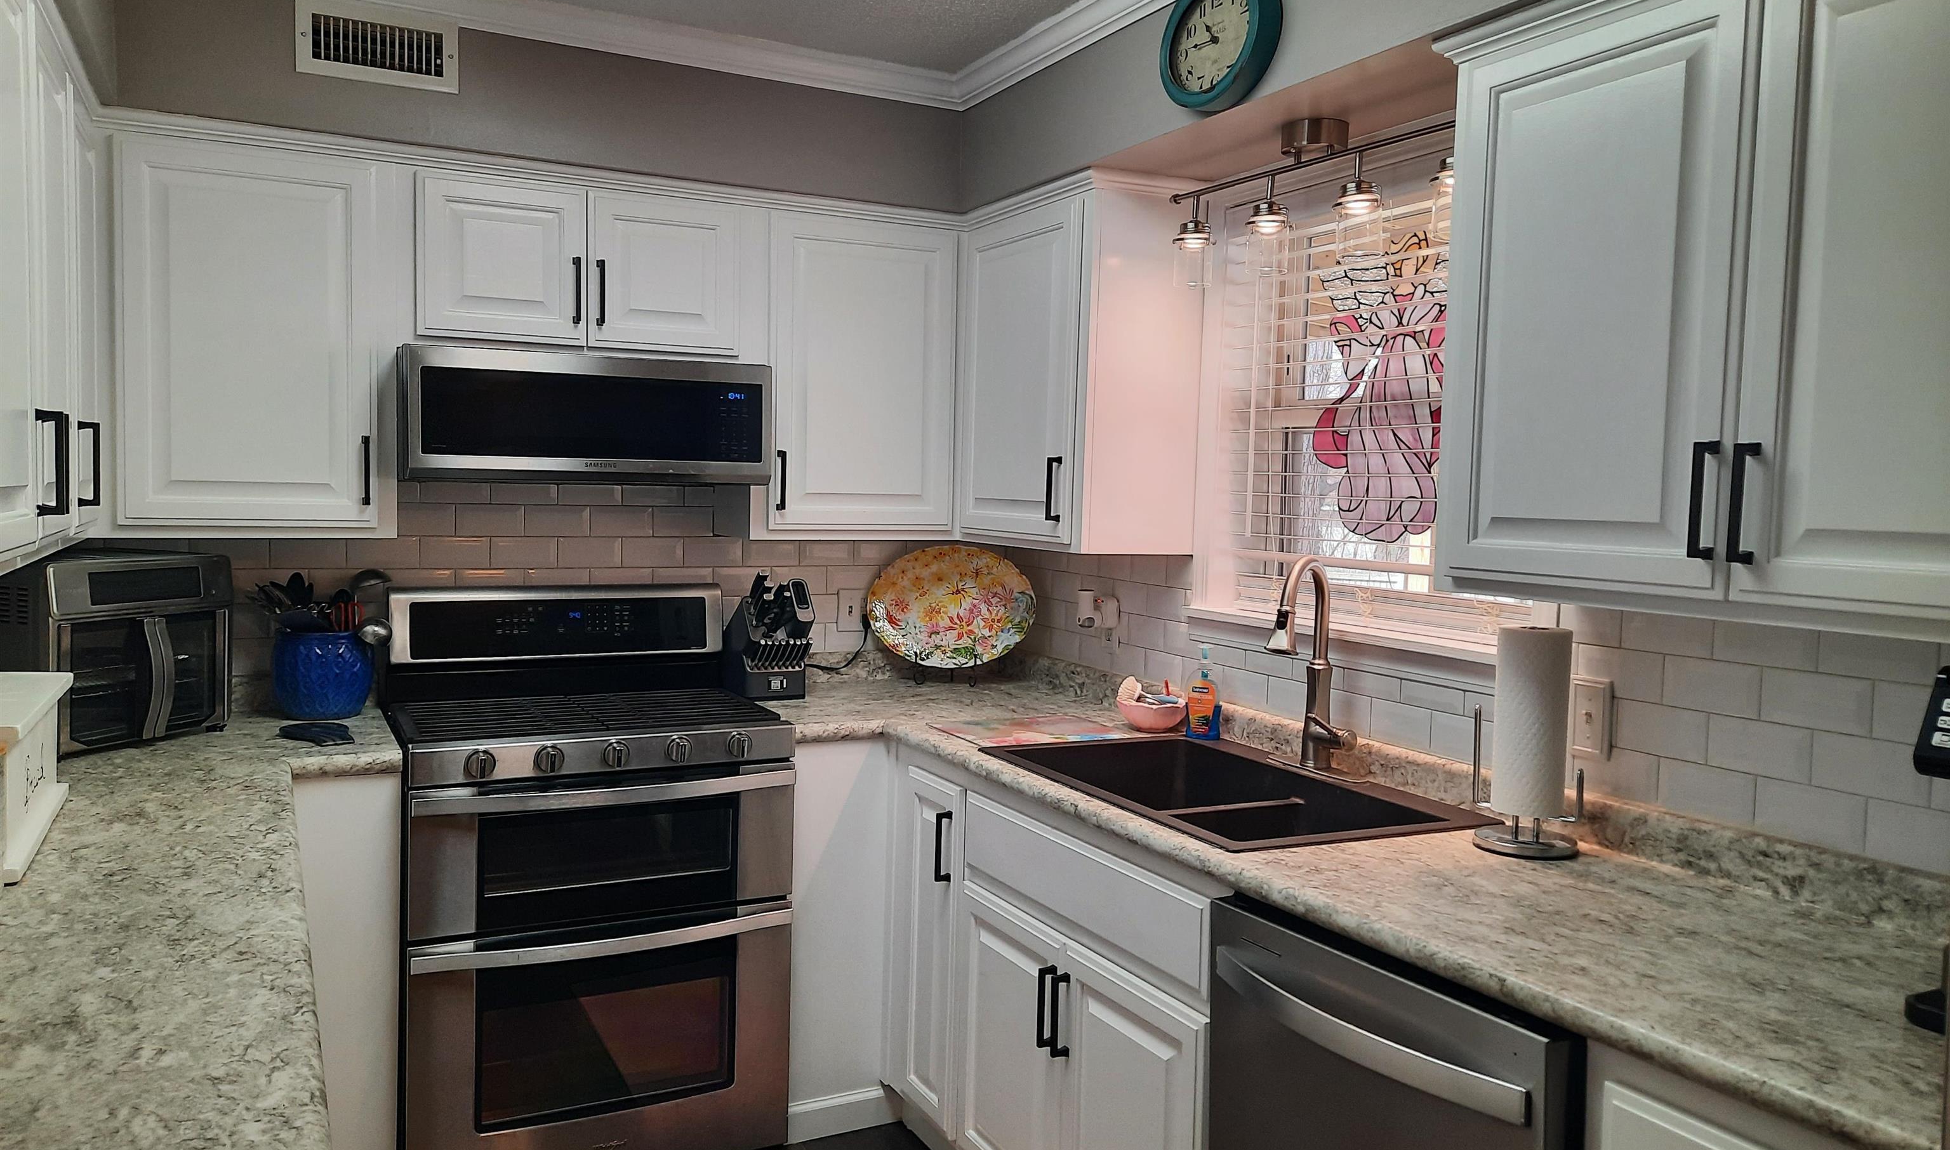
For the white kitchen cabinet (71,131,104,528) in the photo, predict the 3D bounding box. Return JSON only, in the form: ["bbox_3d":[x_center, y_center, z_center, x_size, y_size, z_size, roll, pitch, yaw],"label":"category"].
[{"bbox_3d":[-1.701,-0.447,2.392,0.335,0.780,0.445,0,4,-27],"label":"white kitchen cabinet"}]

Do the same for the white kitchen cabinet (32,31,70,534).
[{"bbox_3d":[-1.503,-0.418,2.005,0.335,0.780,0.425,0,4,-27],"label":"white kitchen cabinet"}]

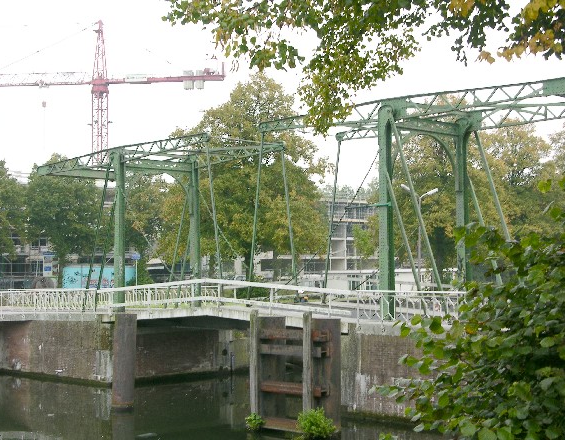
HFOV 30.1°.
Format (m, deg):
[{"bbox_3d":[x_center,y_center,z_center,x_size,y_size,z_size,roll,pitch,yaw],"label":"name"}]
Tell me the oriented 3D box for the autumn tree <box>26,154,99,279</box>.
[{"bbox_3d":[-15.844,0.464,75.733,5.400,10.415,5.400,-1,-3,0],"label":"autumn tree"}]

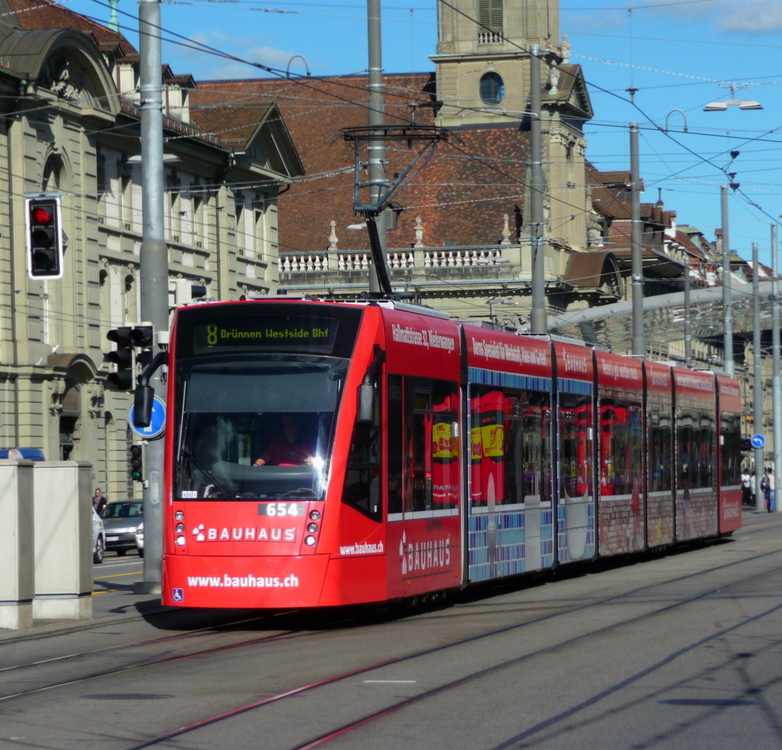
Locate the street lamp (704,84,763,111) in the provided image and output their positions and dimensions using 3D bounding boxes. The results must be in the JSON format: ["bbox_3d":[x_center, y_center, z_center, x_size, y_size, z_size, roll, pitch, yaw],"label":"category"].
[{"bbox_3d":[7.086,-5.731,76.500,1.220,0.540,0.380,-1,-1,11],"label":"street lamp"}]

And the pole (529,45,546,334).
[{"bbox_3d":[3.273,-1.885,82.000,0.370,10.900,0.370,-1,-1,11],"label":"pole"}]

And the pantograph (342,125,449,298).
[{"bbox_3d":[-0.018,-1.960,44.200,1.500,2.120,1.600,-1,-1,11],"label":"pantograph"}]

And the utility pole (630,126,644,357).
[{"bbox_3d":[6.500,-1.246,97.000,0.330,10.800,0.330,-1,-1,11],"label":"utility pole"}]

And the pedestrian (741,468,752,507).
[{"bbox_3d":[15.863,4.998,165.000,0.500,1.660,0.340,-1,-1,-3],"label":"pedestrian"}]

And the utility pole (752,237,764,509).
[{"bbox_3d":[13.994,0.076,141.000,0.300,10.250,0.300,-1,-1,11],"label":"utility pole"}]

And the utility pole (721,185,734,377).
[{"bbox_3d":[11.090,-0.805,121.500,0.350,10.900,0.350,-1,-1,11],"label":"utility pole"}]

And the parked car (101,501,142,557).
[{"bbox_3d":[-6.501,3.913,94.081,1.750,1.460,4.300,-1,-1,11],"label":"parked car"}]

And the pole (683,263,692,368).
[{"bbox_3d":[12.301,0.331,153.000,0.270,10.400,0.270,-1,-1,11],"label":"pole"}]

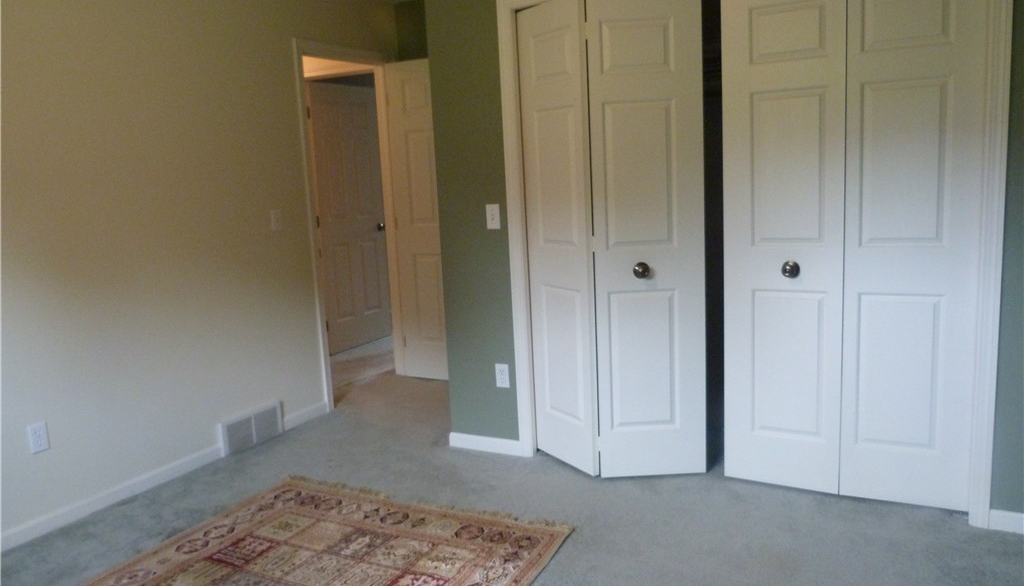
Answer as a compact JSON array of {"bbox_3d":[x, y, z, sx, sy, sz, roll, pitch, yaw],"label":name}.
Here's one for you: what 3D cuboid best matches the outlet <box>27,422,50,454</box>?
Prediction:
[{"bbox_3d":[-1.900,0.581,2.975,0.010,0.115,0.071,2,10,30],"label":"outlet"}]

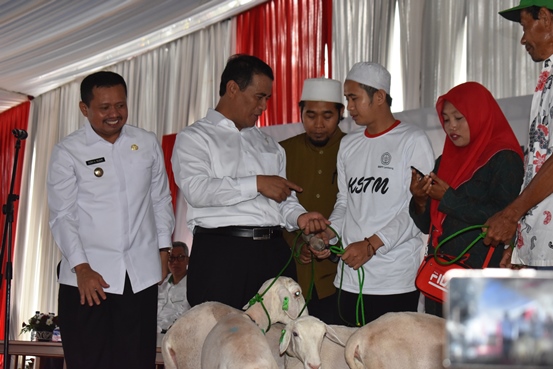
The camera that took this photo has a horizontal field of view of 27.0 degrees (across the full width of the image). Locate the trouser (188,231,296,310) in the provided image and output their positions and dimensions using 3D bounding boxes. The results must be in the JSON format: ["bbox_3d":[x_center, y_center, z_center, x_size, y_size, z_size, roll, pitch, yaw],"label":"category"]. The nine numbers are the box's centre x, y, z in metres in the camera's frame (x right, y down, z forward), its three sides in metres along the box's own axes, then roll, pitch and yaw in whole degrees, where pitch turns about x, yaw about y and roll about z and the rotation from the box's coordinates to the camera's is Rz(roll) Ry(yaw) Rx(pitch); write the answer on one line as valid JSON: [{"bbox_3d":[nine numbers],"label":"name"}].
[{"bbox_3d":[-0.128,0.670,4.220,0.390,1.020,0.280,3,-5,-34],"label":"trouser"}]

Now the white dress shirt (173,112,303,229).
[{"bbox_3d":[-0.144,-0.055,4.210,0.480,0.470,0.360,3,-5,-35],"label":"white dress shirt"}]

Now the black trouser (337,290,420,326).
[{"bbox_3d":[0.405,0.670,4.560,0.360,0.960,0.260,-2,-5,25],"label":"black trouser"}]

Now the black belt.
[{"bbox_3d":[-0.139,0.179,4.240,0.340,0.045,0.250,3,-5,-36],"label":"black belt"}]

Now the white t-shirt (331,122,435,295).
[{"bbox_3d":[0.420,0.096,4.570,0.440,0.690,0.320,-2,-5,27],"label":"white t-shirt"}]

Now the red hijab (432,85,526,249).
[{"bbox_3d":[0.785,-0.075,4.530,0.360,0.640,0.330,-3,-5,36],"label":"red hijab"}]

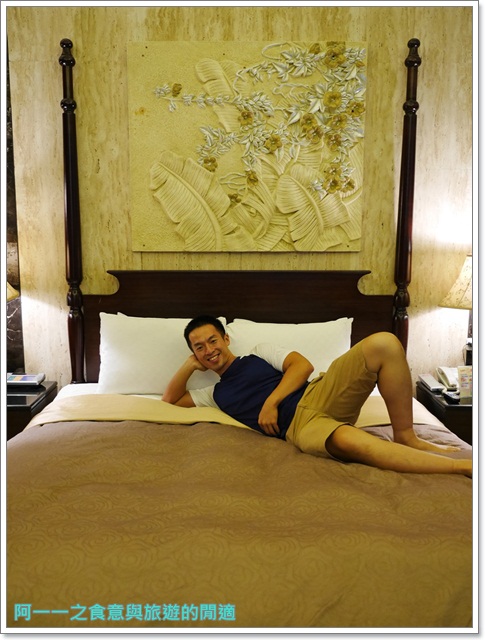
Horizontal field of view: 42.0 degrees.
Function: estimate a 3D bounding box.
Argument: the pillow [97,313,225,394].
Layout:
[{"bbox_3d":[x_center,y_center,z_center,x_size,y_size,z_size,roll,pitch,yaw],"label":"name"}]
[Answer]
[{"bbox_3d":[-0.405,0.169,3.186,0.650,0.430,0.170,0,-6,0],"label":"pillow"}]

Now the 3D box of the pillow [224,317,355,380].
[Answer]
[{"bbox_3d":[0.240,0.179,3.187,0.640,0.430,0.170,0,-6,0],"label":"pillow"}]

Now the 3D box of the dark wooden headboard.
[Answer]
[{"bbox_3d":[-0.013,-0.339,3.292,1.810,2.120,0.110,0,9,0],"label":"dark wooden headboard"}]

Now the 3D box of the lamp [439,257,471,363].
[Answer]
[{"bbox_3d":[1.205,0.031,3.194,0.430,0.720,0.430,0,9,0],"label":"lamp"}]

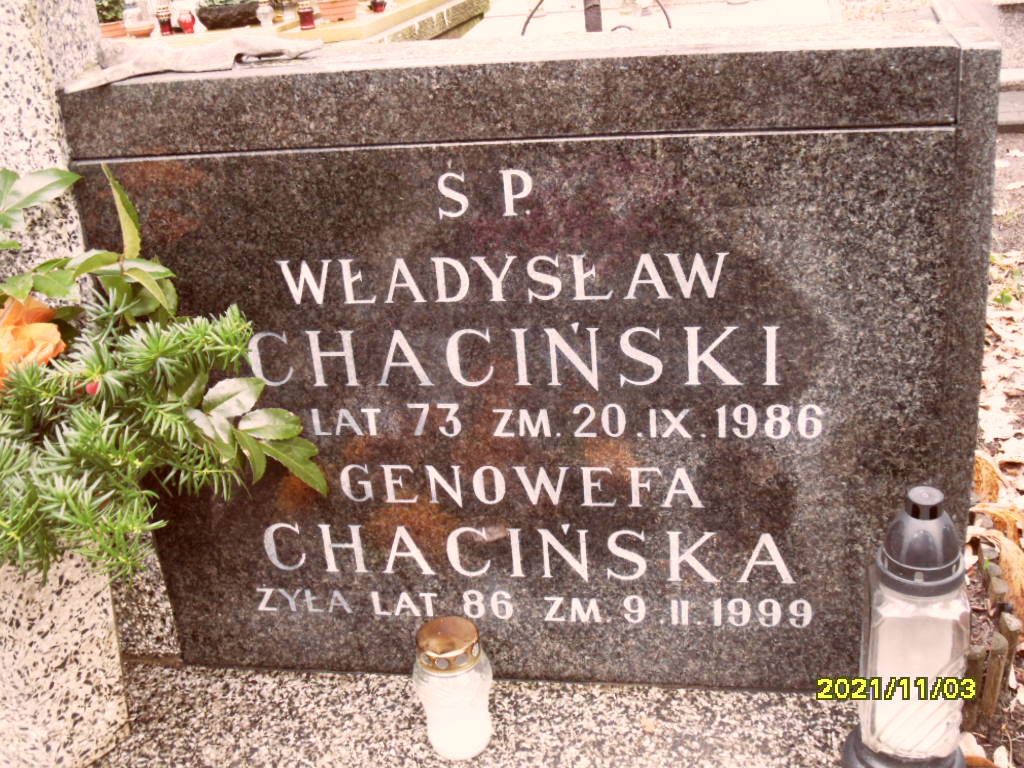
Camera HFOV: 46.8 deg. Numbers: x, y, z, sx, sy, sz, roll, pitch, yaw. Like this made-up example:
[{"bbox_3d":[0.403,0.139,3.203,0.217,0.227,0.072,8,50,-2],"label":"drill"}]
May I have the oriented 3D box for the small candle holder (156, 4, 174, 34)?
[{"bbox_3d":[-1.573,-1.657,5.375,0.070,0.126,0.070,-5,23,0],"label":"small candle holder"}]

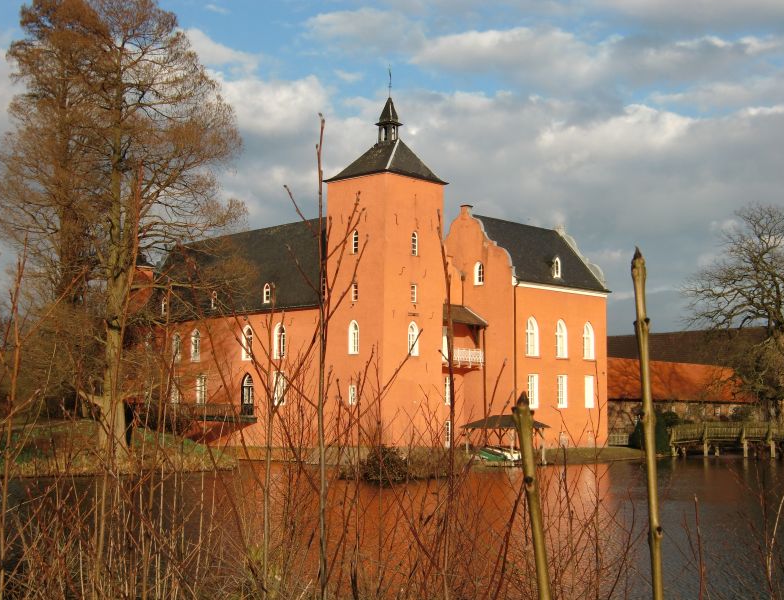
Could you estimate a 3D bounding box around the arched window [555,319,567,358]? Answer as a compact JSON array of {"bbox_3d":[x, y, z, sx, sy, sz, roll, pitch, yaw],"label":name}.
[{"bbox_3d":[12.774,2.950,82.121,0.270,2.952,1.458,-5,-7,44],"label":"arched window"}]

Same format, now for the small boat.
[{"bbox_3d":[7.280,10.561,74.250,1.350,0.750,3.600,4,-6,-35],"label":"small boat"}]

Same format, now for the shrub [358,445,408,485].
[{"bbox_3d":[-0.464,8.993,60.908,2.688,2.072,2.419,0,-5,0],"label":"shrub"}]

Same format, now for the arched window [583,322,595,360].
[{"bbox_3d":[15.318,3.199,84.691,0.270,2.967,1.422,-5,-7,44],"label":"arched window"}]

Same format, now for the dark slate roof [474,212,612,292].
[{"bbox_3d":[10.454,-3.497,89.470,11.600,5.800,9.800,6,-8,-43],"label":"dark slate roof"}]

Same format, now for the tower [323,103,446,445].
[{"bbox_3d":[-0.409,-2.229,78.466,6.496,25.190,6.496,-5,-7,44],"label":"tower"}]

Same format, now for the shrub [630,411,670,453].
[{"bbox_3d":[20.959,10.721,88.884,3.039,3.513,2.941,0,-5,0],"label":"shrub"}]

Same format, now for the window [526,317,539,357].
[{"bbox_3d":[10.295,2.677,79.620,0.270,2.936,1.370,-5,-7,44],"label":"window"}]

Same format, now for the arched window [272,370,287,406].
[{"bbox_3d":[-8.443,6.687,82.072,1.402,2.635,0.270,-5,-7,44],"label":"arched window"}]

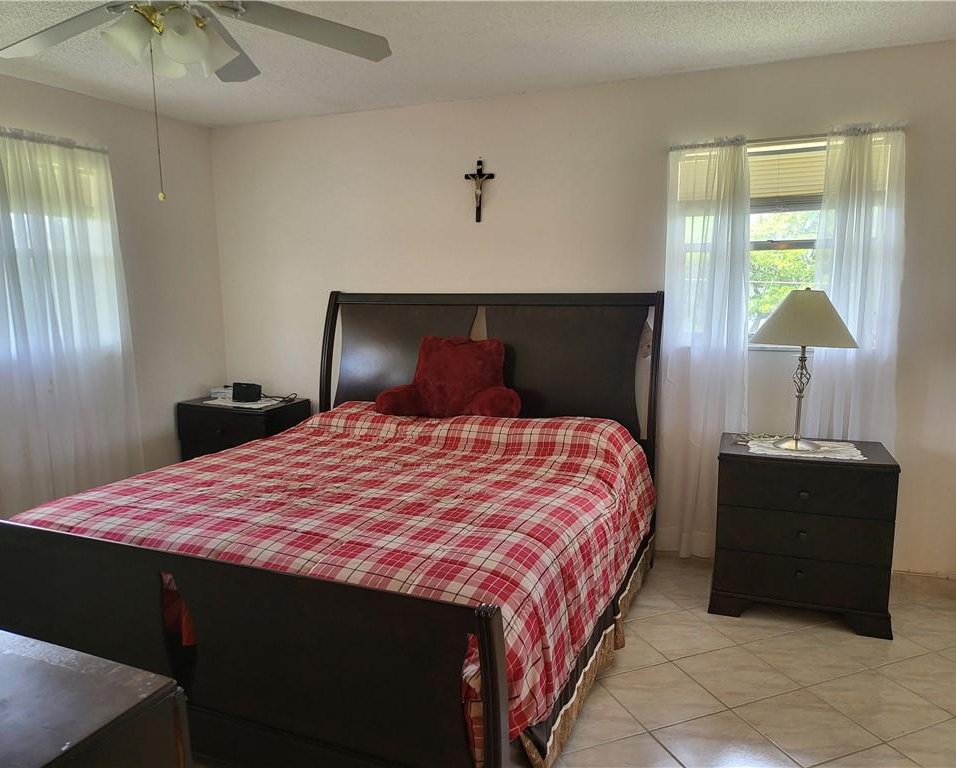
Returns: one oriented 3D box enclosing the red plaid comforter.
[{"bbox_3d":[-0.394,0.543,3.108,2.046,0.584,2.013,3,9,23],"label":"red plaid comforter"}]

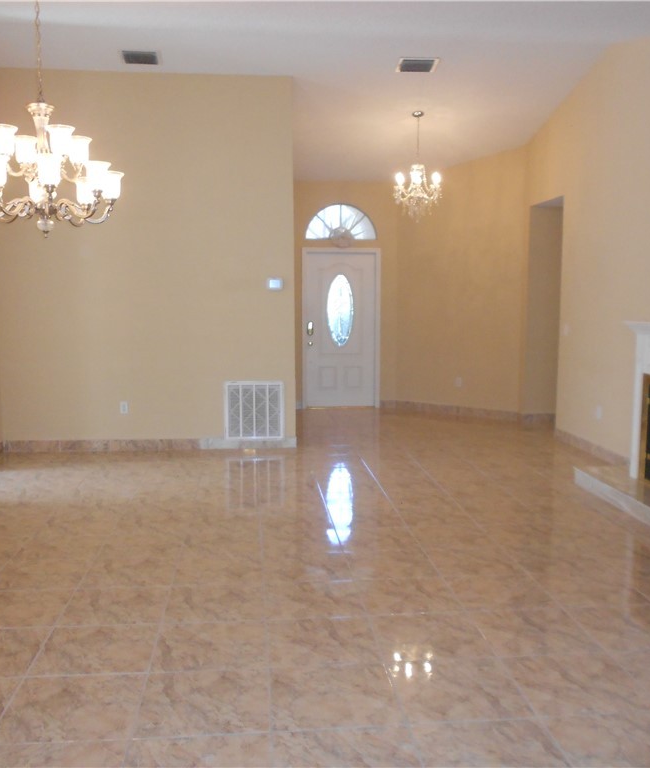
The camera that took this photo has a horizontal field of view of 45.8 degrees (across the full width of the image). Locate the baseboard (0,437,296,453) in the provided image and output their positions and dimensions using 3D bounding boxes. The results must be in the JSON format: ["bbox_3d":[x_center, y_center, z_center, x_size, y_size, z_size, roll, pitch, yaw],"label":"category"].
[{"bbox_3d":[-1.647,0.578,7.306,2.756,0.101,0.020,-1,7,-5],"label":"baseboard"}]

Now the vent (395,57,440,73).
[{"bbox_3d":[0.834,-2.854,6.890,0.355,0.030,0.255,-1,-6,-5],"label":"vent"}]

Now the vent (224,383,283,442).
[{"bbox_3d":[-0.675,0.262,7.359,0.562,0.579,0.030,-1,7,-5],"label":"vent"}]

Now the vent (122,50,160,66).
[{"bbox_3d":[-1.589,-2.827,6.678,0.335,0.030,0.245,-1,-6,-5],"label":"vent"}]

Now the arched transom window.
[{"bbox_3d":[0.200,-2.051,9.781,0.916,0.461,0.080,-1,7,-5],"label":"arched transom window"}]

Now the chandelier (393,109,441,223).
[{"bbox_3d":[0.956,-2.230,7.903,0.500,1.101,0.500,-1,7,-5],"label":"chandelier"}]

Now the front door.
[{"bbox_3d":[0.217,-0.710,9.931,1.012,2.045,0.080,-1,7,-5],"label":"front door"}]

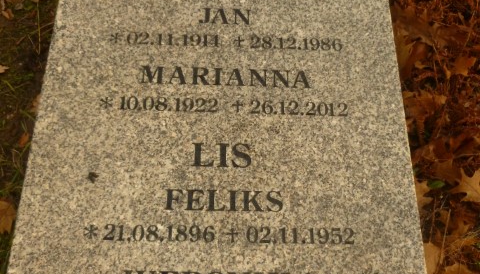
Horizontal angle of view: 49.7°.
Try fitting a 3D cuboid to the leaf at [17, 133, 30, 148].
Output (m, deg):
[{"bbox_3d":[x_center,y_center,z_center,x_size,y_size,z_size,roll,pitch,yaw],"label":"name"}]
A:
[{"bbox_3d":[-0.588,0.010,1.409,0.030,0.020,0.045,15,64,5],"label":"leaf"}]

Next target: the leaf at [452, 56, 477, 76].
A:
[{"bbox_3d":[0.662,-0.209,1.516,0.075,0.030,0.069,2,64,-1],"label":"leaf"}]

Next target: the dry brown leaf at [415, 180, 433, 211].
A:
[{"bbox_3d":[0.469,0.151,1.346,0.070,0.025,0.090,0,64,-2],"label":"dry brown leaf"}]

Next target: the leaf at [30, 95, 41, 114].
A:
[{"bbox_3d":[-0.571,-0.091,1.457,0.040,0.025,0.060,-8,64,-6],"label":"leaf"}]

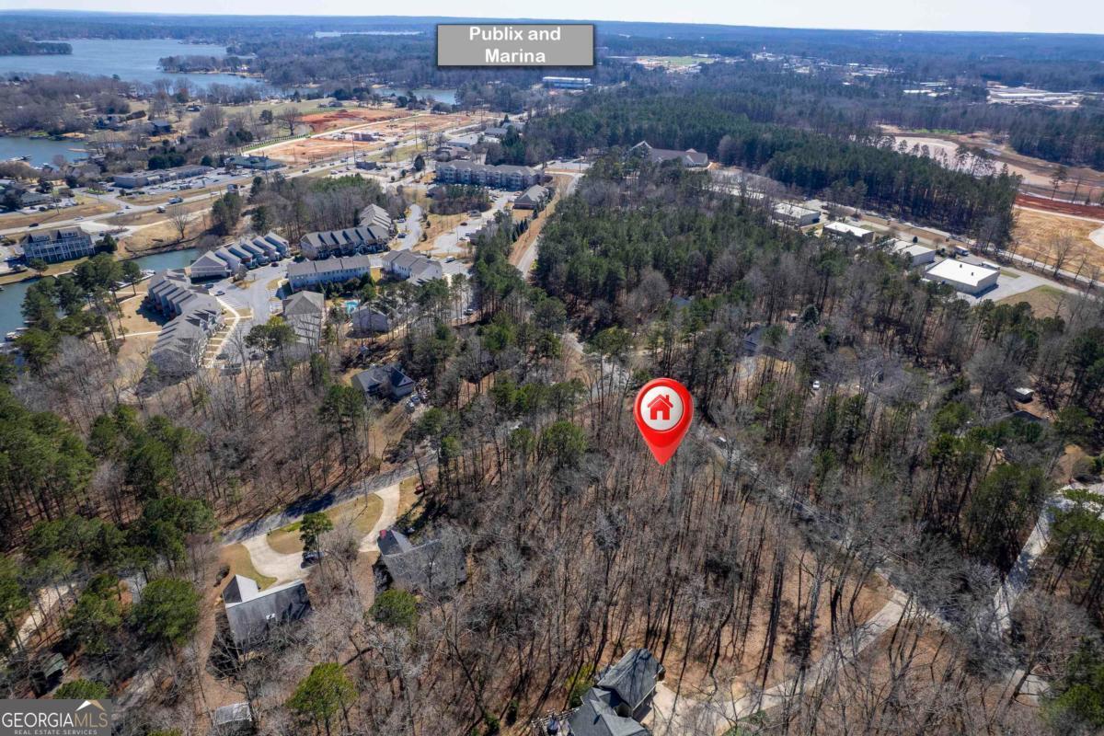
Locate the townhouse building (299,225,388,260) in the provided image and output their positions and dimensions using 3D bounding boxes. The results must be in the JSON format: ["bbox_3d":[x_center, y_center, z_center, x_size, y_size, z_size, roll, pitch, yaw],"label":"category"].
[{"bbox_3d":[-116.500,-72.200,381.000,44.000,11.000,15.500,-15,32,-29],"label":"townhouse building"}]

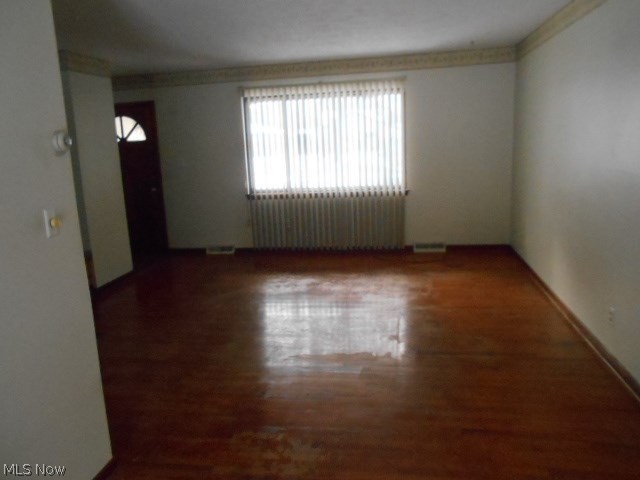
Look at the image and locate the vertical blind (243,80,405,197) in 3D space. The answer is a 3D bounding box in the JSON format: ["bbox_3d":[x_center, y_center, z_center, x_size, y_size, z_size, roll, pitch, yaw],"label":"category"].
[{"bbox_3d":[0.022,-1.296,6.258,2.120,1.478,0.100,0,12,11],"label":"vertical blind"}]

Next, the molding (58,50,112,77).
[{"bbox_3d":[-2.405,-1.856,5.022,0.080,0.180,0.794,0,12,11],"label":"molding"}]

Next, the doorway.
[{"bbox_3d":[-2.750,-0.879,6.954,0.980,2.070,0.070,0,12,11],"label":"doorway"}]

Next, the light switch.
[{"bbox_3d":[-1.048,-0.067,1.917,0.032,0.117,0.075,0,12,11],"label":"light switch"}]

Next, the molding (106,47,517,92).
[{"bbox_3d":[-0.320,-2.175,6.160,5.400,0.180,0.080,0,12,11],"label":"molding"}]

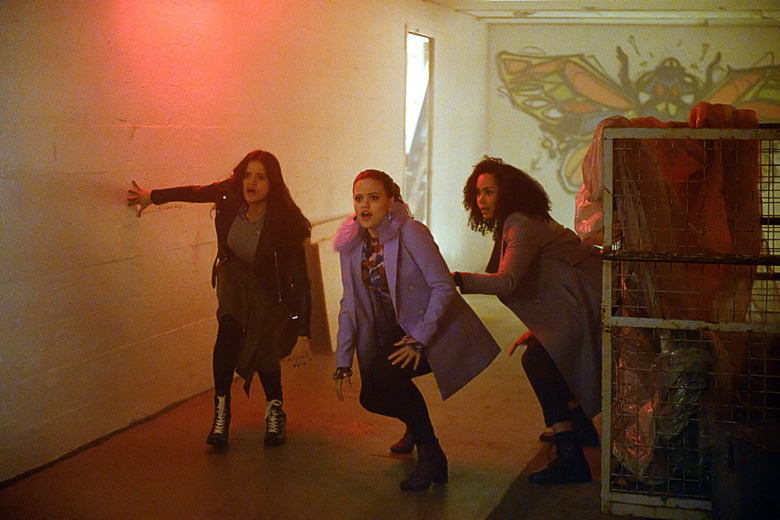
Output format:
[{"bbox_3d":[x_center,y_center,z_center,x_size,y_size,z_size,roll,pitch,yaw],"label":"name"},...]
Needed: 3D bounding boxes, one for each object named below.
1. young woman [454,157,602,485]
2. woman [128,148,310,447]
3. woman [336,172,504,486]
[{"bbox_3d":[0.660,0.227,6.395,0.820,1.315,0.670,-2,5,-28],"label":"young woman"},{"bbox_3d":[-0.815,0.169,7.023,0.940,1.335,0.520,1,4,7],"label":"woman"},{"bbox_3d":[0.090,0.261,6.277,0.620,1.265,0.820,2,5,30],"label":"woman"}]

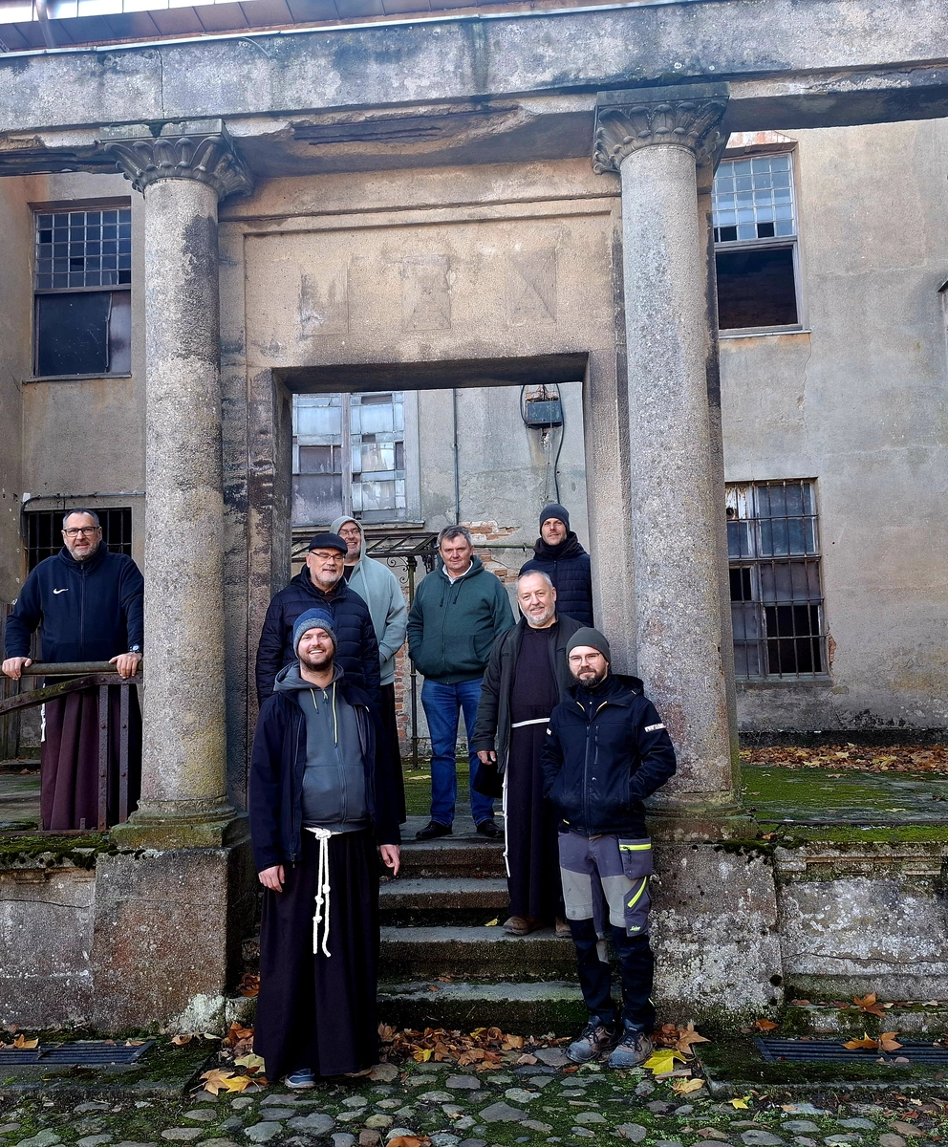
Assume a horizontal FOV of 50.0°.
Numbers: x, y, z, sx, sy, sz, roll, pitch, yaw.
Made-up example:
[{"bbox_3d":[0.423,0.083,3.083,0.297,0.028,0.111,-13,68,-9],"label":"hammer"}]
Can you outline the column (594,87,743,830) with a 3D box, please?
[{"bbox_3d":[1.003,-0.548,5.094,0.636,3.611,0.636,-2,-6,4],"label":"column"}]

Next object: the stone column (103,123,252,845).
[{"bbox_3d":[-1.511,-0.456,5.284,0.636,3.611,0.636,-2,-6,4],"label":"stone column"}]

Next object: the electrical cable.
[{"bbox_3d":[0.977,-1.323,11.540,0.130,1.150,0.040,-2,-6,4],"label":"electrical cable"}]

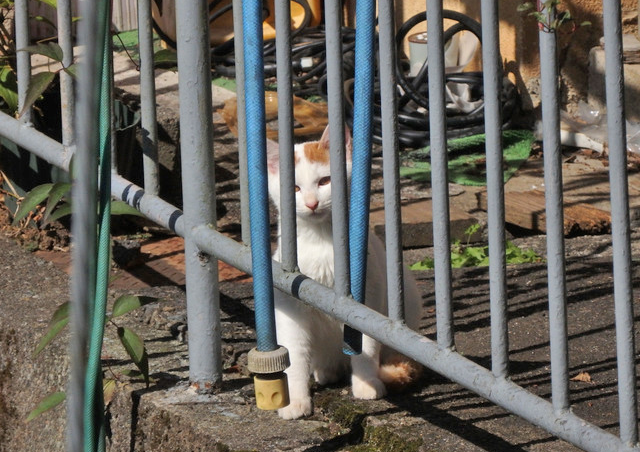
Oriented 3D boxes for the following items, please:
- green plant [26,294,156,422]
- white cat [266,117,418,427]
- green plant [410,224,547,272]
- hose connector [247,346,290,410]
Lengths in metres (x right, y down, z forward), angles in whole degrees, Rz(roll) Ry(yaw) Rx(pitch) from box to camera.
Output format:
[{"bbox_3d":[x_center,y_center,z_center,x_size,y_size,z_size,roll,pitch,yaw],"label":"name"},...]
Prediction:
[{"bbox_3d":[-0.227,0.132,6.710,0.125,0.115,0.100,-2,12,0],"label":"green plant"},{"bbox_3d":[0.021,0.036,6.612,0.125,0.265,0.205,2,13,18],"label":"white cat"},{"bbox_3d":[0.168,0.024,7.207,0.138,0.038,0.080,-2,12,0],"label":"green plant"},{"bbox_3d":[-0.050,0.148,6.558,0.041,0.055,0.041,-5,16,1],"label":"hose connector"}]

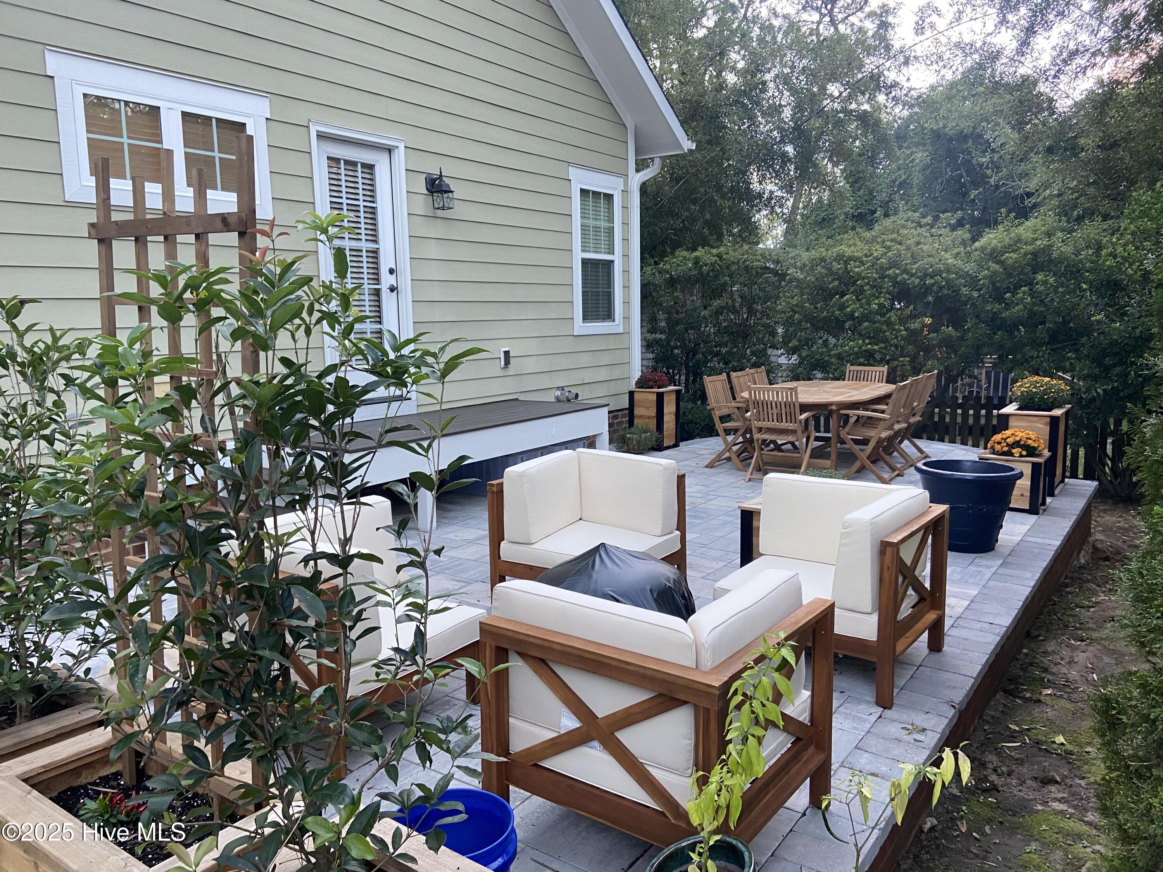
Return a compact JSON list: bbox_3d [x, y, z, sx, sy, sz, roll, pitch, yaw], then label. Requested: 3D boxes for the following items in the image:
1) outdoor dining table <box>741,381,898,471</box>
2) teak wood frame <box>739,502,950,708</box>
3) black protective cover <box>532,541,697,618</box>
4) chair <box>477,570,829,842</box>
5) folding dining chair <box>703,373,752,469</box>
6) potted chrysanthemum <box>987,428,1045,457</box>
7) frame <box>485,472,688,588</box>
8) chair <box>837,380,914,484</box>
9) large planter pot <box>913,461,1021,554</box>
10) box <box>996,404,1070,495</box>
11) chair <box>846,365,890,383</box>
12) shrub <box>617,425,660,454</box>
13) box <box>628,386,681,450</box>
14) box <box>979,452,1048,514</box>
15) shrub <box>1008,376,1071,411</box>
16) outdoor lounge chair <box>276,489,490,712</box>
[{"bbox_3d":[2.288,-0.077,8.467,1.220,0.740,2.240,3,9,29],"label":"outdoor dining table"},{"bbox_3d":[1.102,0.660,3.831,0.762,0.662,0.762,5,10,35],"label":"teak wood frame"},{"bbox_3d":[0.096,0.721,3.611,0.780,0.575,0.780,5,10,37],"label":"black protective cover"},{"bbox_3d":[0.236,0.782,2.556,0.755,0.740,0.725,5,10,37],"label":"chair"},{"bbox_3d":[1.566,-0.156,8.752,0.535,0.909,0.589,5,10,35],"label":"folding dining chair"},{"bbox_3d":[3.321,0.063,6.679,0.436,0.253,0.428,5,10,35],"label":"potted chrysanthemum"},{"bbox_3d":[0.043,0.557,4.704,0.762,0.662,0.765,5,10,35],"label":"frame"},{"bbox_3d":[2.615,-0.062,7.788,0.540,0.885,0.550,4,9,30],"label":"chair"},{"bbox_3d":[2.482,0.458,5.625,0.630,0.522,0.630,5,10,35],"label":"large planter pot"},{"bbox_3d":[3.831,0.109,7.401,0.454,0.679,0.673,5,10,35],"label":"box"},{"bbox_3d":[3.003,-0.314,9.549,0.550,0.885,0.540,6,10,40],"label":"chair"},{"bbox_3d":[0.634,0.021,9.518,0.480,0.320,0.440,-1,8,0],"label":"shrub"},{"bbox_3d":[0.848,-0.200,9.980,0.454,0.684,0.456,5,10,35],"label":"box"},{"bbox_3d":[3.329,0.347,6.722,0.445,0.412,0.416,5,10,35],"label":"box"},{"bbox_3d":[3.852,-0.344,7.318,0.513,0.314,0.505,5,10,35],"label":"shrub"},{"bbox_3d":[-0.867,0.693,3.351,0.755,0.740,0.725,5,10,37],"label":"outdoor lounge chair"}]

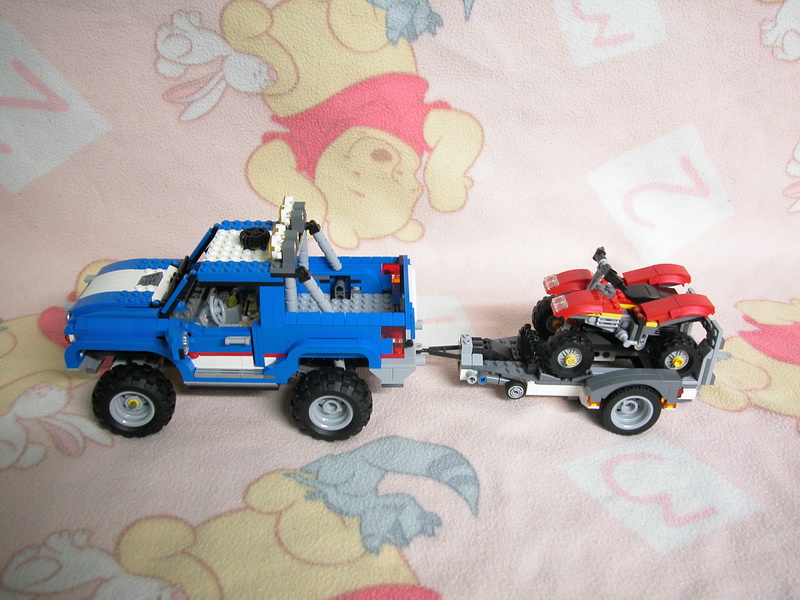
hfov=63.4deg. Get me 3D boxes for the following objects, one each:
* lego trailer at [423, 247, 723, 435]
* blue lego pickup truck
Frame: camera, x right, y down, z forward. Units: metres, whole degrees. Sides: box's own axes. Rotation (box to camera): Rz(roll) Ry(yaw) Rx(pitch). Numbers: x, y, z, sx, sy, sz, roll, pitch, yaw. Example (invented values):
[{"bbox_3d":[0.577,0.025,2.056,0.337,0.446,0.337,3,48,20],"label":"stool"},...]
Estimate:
[{"bbox_3d":[0.126,0.020,0.496,0.215,0.106,0.128,0,31,-1],"label":"lego trailer"},{"bbox_3d":[-0.110,0.003,0.480,0.254,0.146,0.144,0,31,-1],"label":"blue lego pickup truck"}]

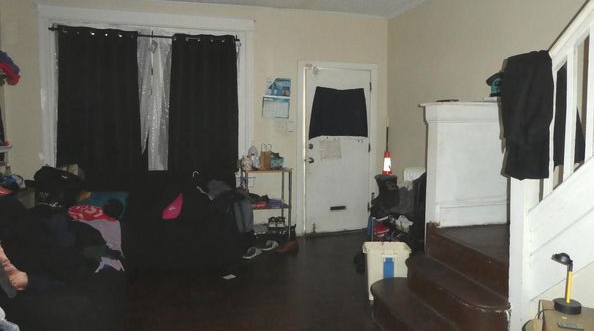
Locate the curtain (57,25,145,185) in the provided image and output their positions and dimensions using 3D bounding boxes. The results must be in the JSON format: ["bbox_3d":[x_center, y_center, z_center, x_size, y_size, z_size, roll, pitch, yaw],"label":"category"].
[{"bbox_3d":[-2.074,-0.585,4.381,0.837,1.690,0.090,-1,6,-15],"label":"curtain"}]

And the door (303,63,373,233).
[{"bbox_3d":[0.509,-0.172,5.204,0.860,2.041,0.050,-1,6,-15],"label":"door"}]

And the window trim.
[{"bbox_3d":[-1.581,-0.805,4.574,2.245,1.709,0.100,-1,6,-15],"label":"window trim"}]

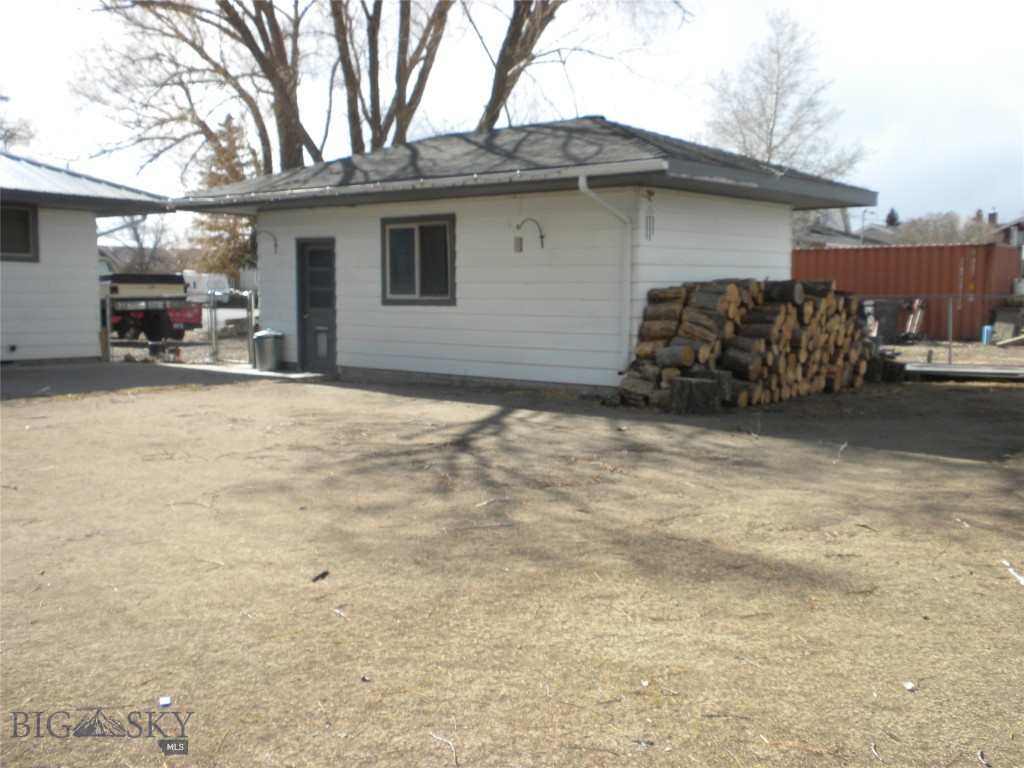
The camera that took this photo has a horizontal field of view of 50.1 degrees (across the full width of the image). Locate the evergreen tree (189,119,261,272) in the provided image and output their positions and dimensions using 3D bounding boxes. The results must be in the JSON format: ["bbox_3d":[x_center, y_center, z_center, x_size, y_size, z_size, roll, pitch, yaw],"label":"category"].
[{"bbox_3d":[-14.241,-8.575,54.678,4.000,9.830,4.000,-1,5,-15],"label":"evergreen tree"}]

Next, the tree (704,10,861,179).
[{"bbox_3d":[10.272,-8.308,41.590,6.300,11.770,6.300,1,5,14],"label":"tree"}]

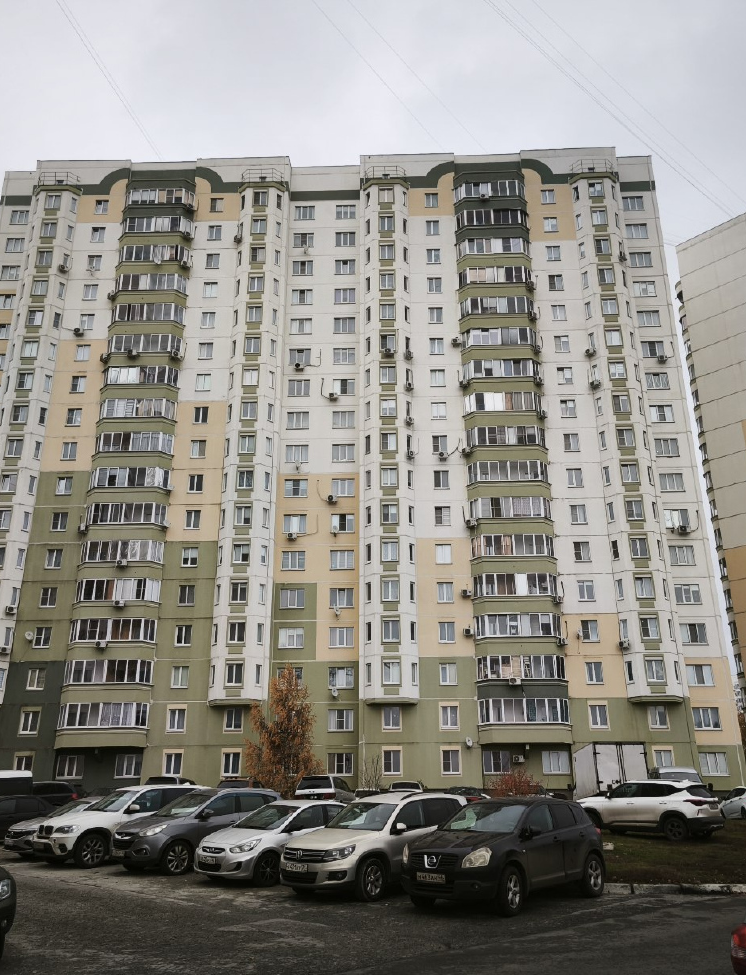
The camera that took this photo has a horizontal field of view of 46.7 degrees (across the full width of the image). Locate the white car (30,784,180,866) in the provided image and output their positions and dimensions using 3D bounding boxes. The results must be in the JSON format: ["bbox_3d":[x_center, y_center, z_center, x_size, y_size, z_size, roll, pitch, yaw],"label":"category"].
[{"bbox_3d":[-6.056,8.406,21.628,1.933,1.776,4.857,-17,-25,40],"label":"white car"}]

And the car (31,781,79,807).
[{"bbox_3d":[-15.138,13.528,37.217,4.500,1.670,1.800,12,-22,-32],"label":"car"}]

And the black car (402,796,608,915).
[{"bbox_3d":[2.247,5.978,14.269,1.783,1.615,4.315,-16,-24,37],"label":"black car"}]

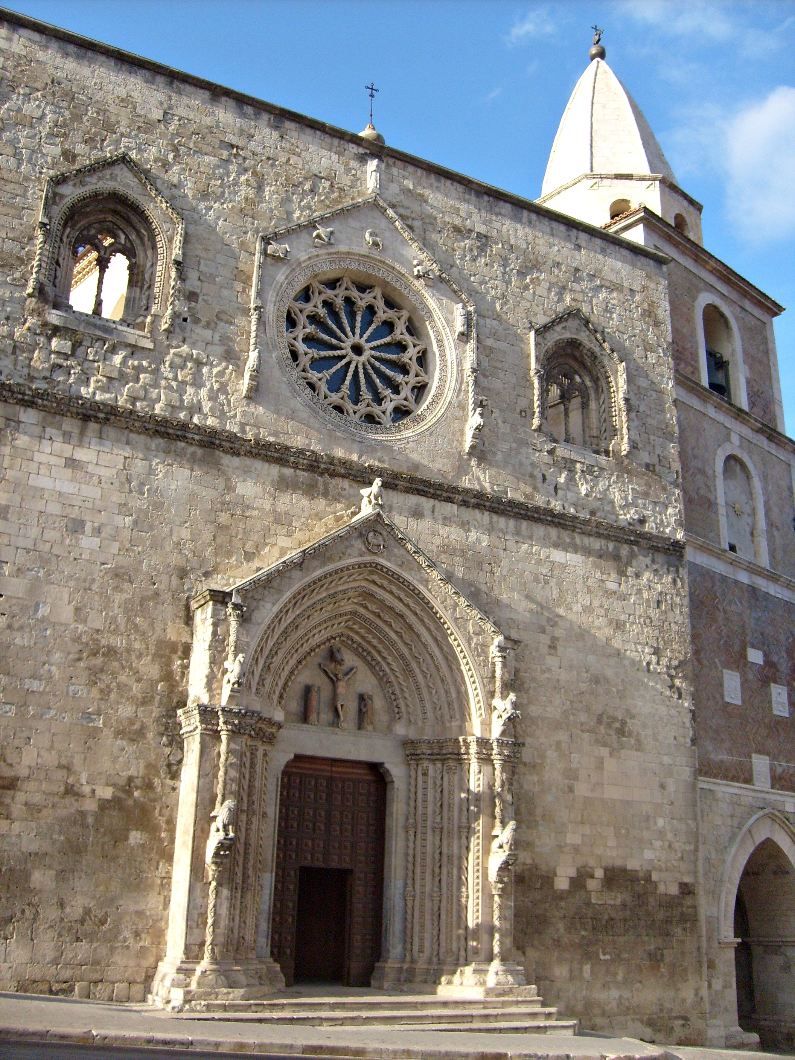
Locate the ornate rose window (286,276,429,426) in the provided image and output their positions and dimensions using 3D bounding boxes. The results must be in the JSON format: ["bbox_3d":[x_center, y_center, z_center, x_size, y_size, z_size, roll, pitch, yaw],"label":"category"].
[{"bbox_3d":[-0.911,-4.107,24.300,3.700,3.700,0.350,11,-21,-26],"label":"ornate rose window"}]

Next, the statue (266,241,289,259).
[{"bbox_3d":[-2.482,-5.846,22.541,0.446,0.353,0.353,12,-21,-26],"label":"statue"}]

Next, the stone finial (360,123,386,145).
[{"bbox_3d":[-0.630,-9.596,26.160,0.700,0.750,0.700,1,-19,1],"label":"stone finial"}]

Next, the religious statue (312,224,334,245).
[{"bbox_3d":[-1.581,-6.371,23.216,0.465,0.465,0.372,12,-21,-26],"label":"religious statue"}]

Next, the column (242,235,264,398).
[{"bbox_3d":[-2.854,-4.458,21.861,0.251,3.664,0.409,12,-21,-26],"label":"column"}]

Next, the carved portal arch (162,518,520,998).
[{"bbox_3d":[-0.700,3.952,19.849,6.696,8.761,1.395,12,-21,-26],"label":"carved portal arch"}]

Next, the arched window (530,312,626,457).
[{"bbox_3d":[4.482,-3.875,26.806,2.950,3.750,0.500,11,-21,-26],"label":"arched window"}]

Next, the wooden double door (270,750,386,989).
[{"bbox_3d":[-1.274,6.276,19.860,2.204,4.046,0.186,12,-21,-26],"label":"wooden double door"}]

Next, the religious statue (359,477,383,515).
[{"bbox_3d":[-0.475,-0.614,21.144,0.372,0.688,0.800,12,-21,-26],"label":"religious statue"}]

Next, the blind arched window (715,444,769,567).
[{"bbox_3d":[9.813,-0.866,30.954,2.650,3.500,0.350,18,-25,-40],"label":"blind arched window"}]

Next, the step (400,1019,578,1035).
[{"bbox_3d":[1.452,8.610,18.434,3.620,0.190,0.600,11,-21,-26],"label":"step"}]

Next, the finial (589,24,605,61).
[{"bbox_3d":[7.301,-17.797,39.121,0.620,1.650,0.620,11,-21,-26],"label":"finial"}]

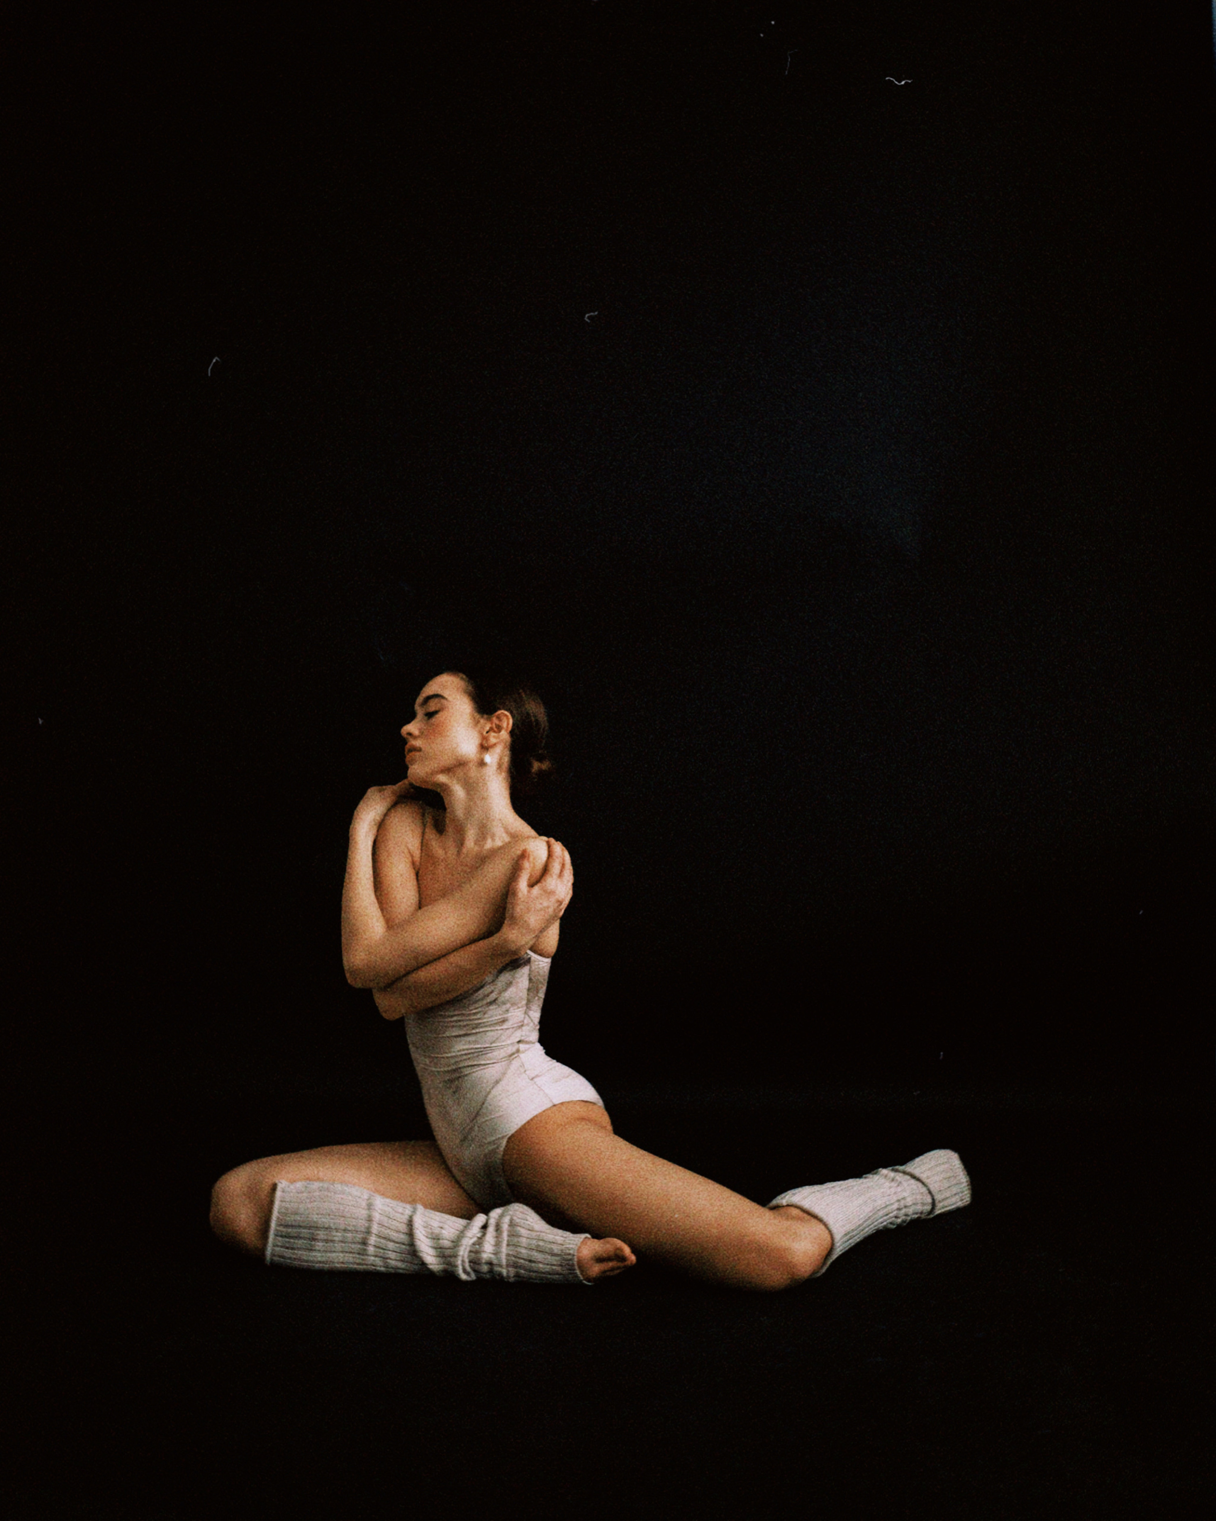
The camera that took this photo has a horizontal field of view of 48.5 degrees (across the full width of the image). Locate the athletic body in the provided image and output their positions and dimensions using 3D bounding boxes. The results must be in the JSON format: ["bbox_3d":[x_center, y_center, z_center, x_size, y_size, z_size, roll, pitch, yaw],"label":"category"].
[{"bbox_3d":[0.074,0.329,2.158,1.213,0.953,0.669,-2,3,-37],"label":"athletic body"}]

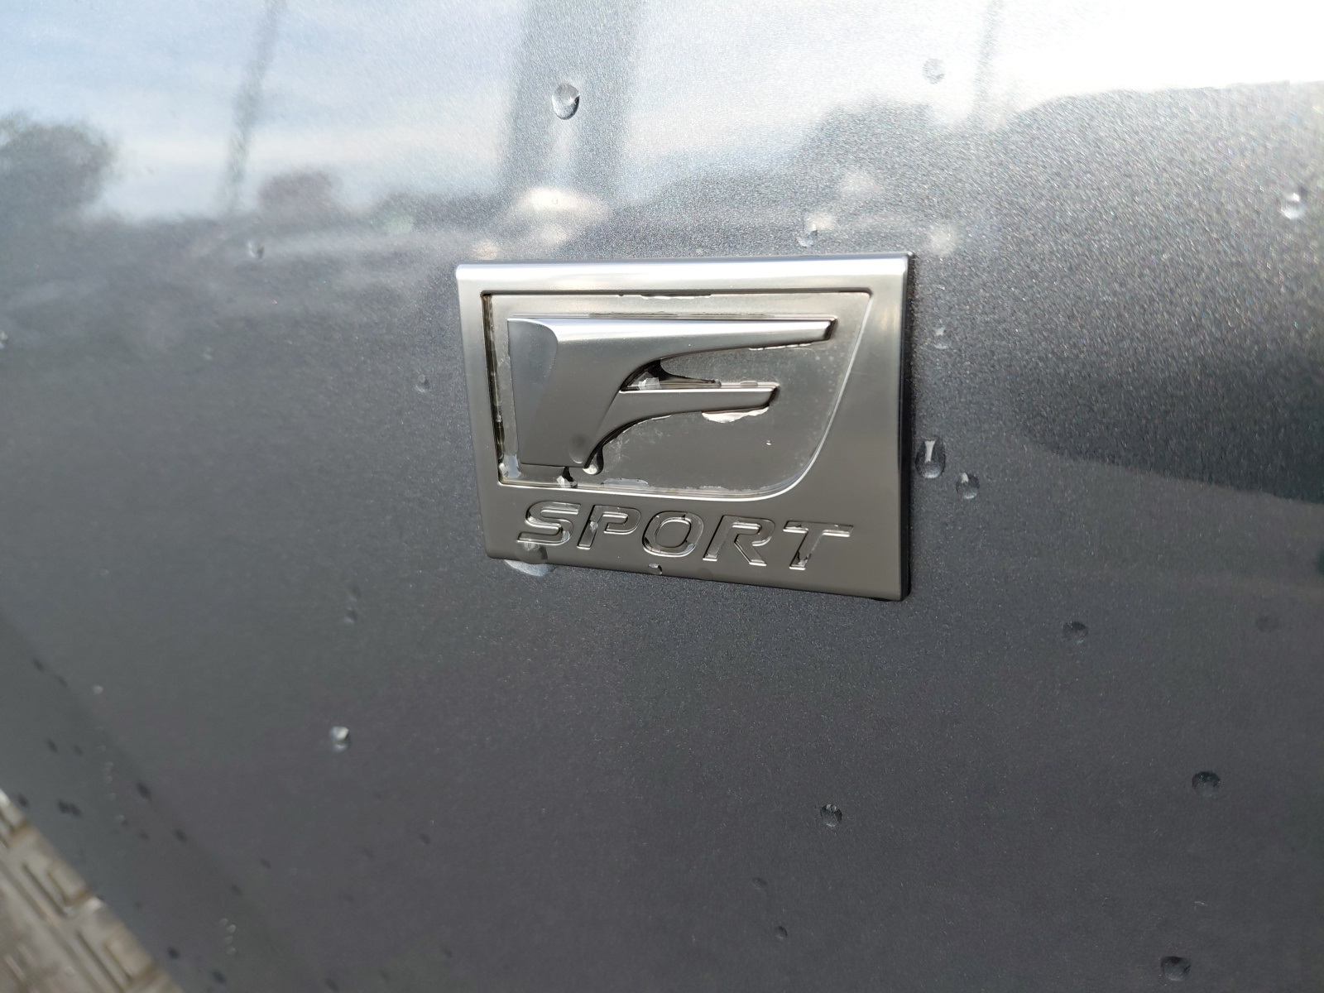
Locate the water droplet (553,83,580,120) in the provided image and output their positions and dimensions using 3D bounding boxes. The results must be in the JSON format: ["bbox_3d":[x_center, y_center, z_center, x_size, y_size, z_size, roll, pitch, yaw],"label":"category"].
[{"bbox_3d":[-0.013,-0.055,0.133,0.004,0.005,0.002,4,19,21],"label":"water droplet"}]

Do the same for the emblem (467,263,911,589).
[{"bbox_3d":[0.002,-0.011,0.140,0.066,0.047,0.005,4,19,21],"label":"emblem"}]

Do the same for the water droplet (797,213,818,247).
[{"bbox_3d":[0.019,-0.035,0.127,0.003,0.004,0.002,4,19,21],"label":"water droplet"}]

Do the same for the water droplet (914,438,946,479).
[{"bbox_3d":[0.036,-0.005,0.130,0.004,0.006,0.002,4,19,21],"label":"water droplet"}]

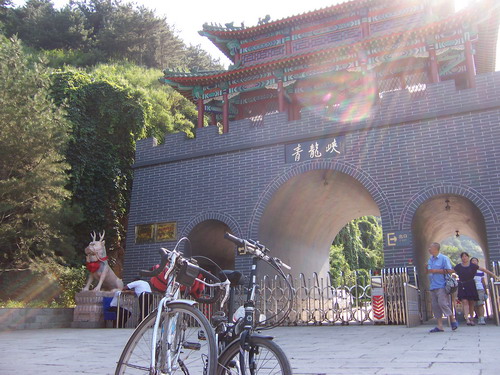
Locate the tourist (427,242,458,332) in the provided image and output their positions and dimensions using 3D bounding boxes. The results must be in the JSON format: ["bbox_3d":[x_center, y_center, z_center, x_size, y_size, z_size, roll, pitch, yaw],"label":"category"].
[{"bbox_3d":[3.659,1.926,9.181,0.480,1.670,0.520,6,-16,-29],"label":"tourist"}]

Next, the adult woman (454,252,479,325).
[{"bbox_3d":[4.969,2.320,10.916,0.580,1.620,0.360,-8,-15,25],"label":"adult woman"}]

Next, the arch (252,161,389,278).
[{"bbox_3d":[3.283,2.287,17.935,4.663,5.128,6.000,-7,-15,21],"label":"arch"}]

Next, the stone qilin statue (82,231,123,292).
[{"bbox_3d":[-4.703,2.360,15.200,0.680,1.930,1.120,-10,-16,30],"label":"stone qilin statue"}]

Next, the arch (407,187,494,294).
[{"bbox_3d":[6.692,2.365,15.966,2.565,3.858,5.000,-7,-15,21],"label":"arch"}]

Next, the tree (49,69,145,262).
[{"bbox_3d":[-6.070,-0.521,19.100,3.400,8.300,3.000,-7,-15,22],"label":"tree"}]

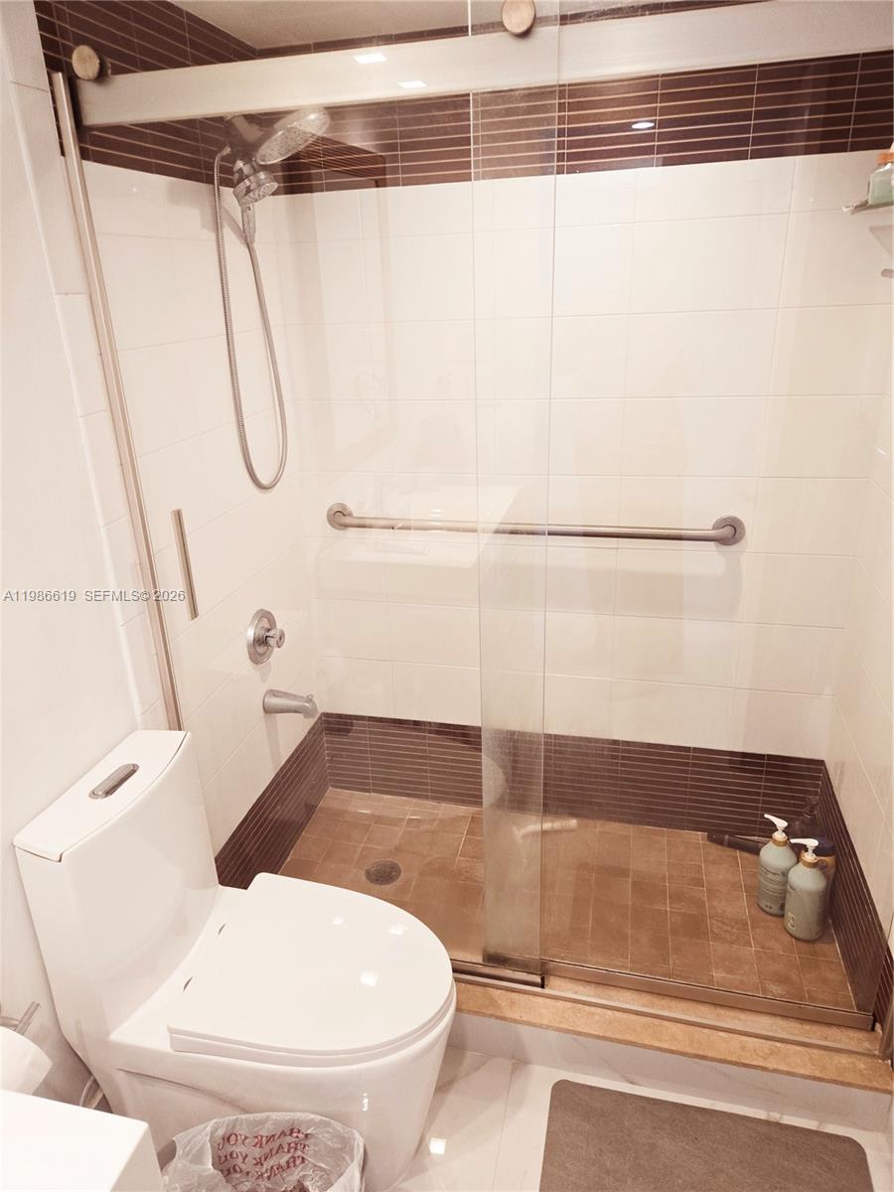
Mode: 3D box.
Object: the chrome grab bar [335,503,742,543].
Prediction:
[{"bbox_3d":[0.201,-0.184,2.128,1.146,0.081,0.077,3,22,14],"label":"chrome grab bar"}]

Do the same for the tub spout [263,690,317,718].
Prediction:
[{"bbox_3d":[-0.417,0.295,2.147,0.147,0.073,0.058,3,22,14],"label":"tub spout"}]

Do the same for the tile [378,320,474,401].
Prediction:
[{"bbox_3d":[-0.060,-0.617,2.077,0.280,0.196,0.011,3,22,14],"label":"tile"}]

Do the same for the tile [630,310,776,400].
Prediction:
[{"bbox_3d":[0.608,-0.581,1.913,0.330,0.196,0.011,3,22,14],"label":"tile"}]

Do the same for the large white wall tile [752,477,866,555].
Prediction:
[{"bbox_3d":[0.902,-0.197,1.981,0.253,0.198,0.012,3,22,14],"label":"large white wall tile"}]

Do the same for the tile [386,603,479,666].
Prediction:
[{"bbox_3d":[-0.022,0.120,2.353,0.303,0.198,0.012,3,22,14],"label":"tile"}]

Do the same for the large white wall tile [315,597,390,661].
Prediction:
[{"bbox_3d":[-0.284,0.103,2.425,0.239,0.197,0.011,3,22,14],"label":"large white wall tile"}]

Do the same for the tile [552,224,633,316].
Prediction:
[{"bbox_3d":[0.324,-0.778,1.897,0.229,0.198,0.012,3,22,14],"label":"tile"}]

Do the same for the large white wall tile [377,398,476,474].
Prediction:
[{"bbox_3d":[-0.053,-0.433,2.149,0.280,0.197,0.011,3,22,14],"label":"large white wall tile"}]

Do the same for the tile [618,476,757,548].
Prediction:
[{"bbox_3d":[0.623,-0.213,2.057,0.330,0.194,0.011,3,22,14],"label":"tile"}]

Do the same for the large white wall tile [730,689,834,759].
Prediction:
[{"bbox_3d":[0.924,0.355,2.199,0.253,0.199,0.012,3,22,14],"label":"large white wall tile"}]

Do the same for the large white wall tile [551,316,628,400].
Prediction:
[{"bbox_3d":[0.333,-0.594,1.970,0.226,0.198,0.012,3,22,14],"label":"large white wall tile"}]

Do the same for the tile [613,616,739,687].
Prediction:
[{"bbox_3d":[0.638,0.153,2.200,0.330,0.197,0.011,3,22,14],"label":"tile"}]

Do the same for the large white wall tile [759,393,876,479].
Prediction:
[{"bbox_3d":[0.894,-0.381,1.908,0.253,0.198,0.012,3,22,14],"label":"large white wall tile"}]

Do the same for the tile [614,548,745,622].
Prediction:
[{"bbox_3d":[0.626,-0.029,2.122,0.331,0.198,0.012,3,22,14],"label":"tile"}]

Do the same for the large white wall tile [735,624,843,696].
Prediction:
[{"bbox_3d":[0.920,0.168,2.131,0.247,0.197,0.011,3,22,14],"label":"large white wall tile"}]

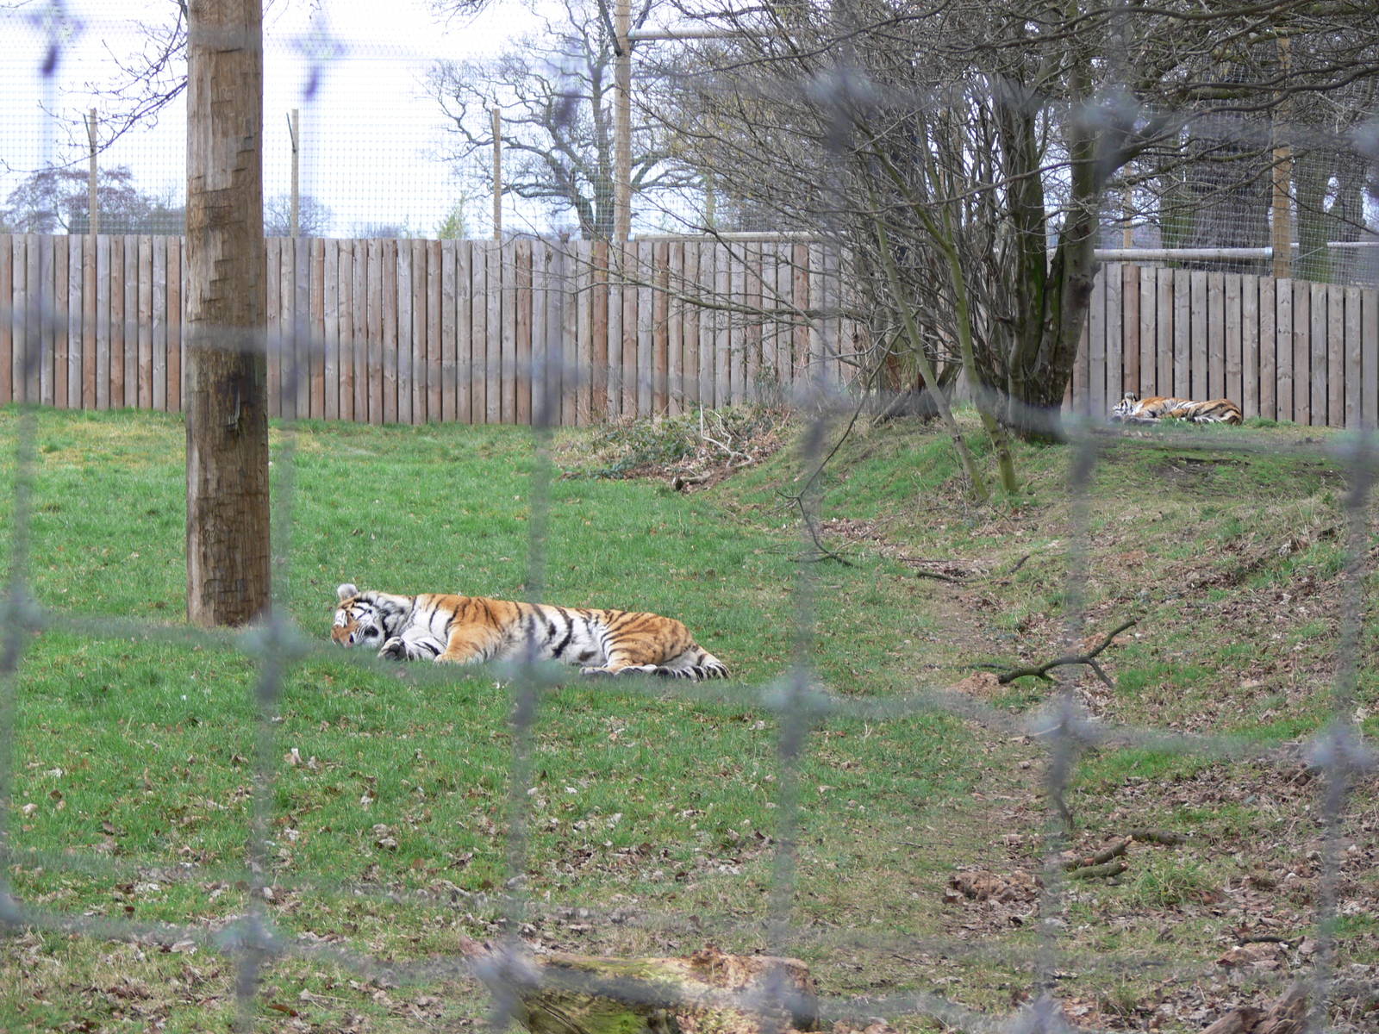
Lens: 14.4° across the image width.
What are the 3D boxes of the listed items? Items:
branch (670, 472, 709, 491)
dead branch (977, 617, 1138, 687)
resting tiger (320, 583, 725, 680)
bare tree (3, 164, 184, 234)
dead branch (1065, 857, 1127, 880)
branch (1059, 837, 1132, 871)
[{"bbox_3d":[0.000,-0.276,43.000,0.310,0.130,0.150,0,2,0],"label":"branch"},{"bbox_3d":[1.492,0.549,22.000,0.620,0.250,0.280,0,2,0],"label":"dead branch"},{"bbox_3d":[-0.681,0.492,23.400,1.580,0.370,0.650,1,3,18],"label":"resting tiger"},{"bbox_3d":[-21.892,-9.929,200.000,6.500,6.000,6.000,0,2,0],"label":"bare tree"},{"bbox_3d":[1.113,0.960,14.900,0.165,0.050,0.060,-1,3,-18],"label":"dead branch"},{"bbox_3d":[1.116,0.925,15.000,0.190,0.075,0.070,-1,3,-23],"label":"branch"}]

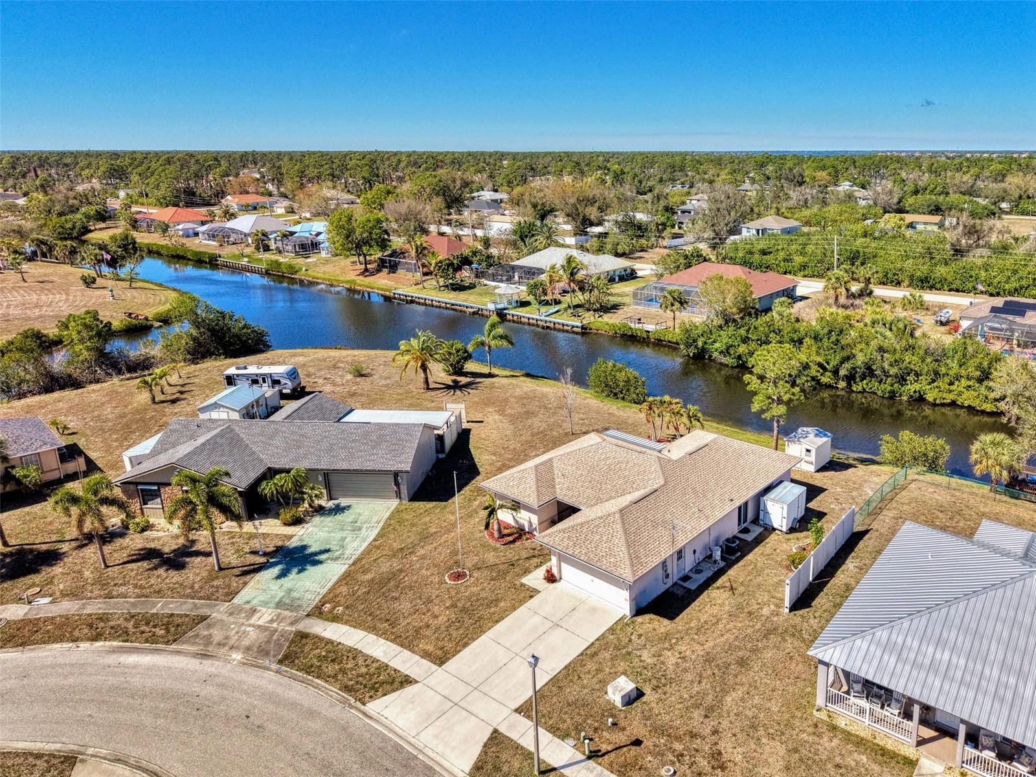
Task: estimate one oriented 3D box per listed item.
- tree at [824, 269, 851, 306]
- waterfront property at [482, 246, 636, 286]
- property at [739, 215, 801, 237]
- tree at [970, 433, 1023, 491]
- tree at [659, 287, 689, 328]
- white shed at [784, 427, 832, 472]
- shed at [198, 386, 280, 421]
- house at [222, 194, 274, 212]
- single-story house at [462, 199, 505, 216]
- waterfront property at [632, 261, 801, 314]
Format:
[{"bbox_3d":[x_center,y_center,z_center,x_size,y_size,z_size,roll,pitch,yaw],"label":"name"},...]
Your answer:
[{"bbox_3d":[54.500,-17.084,122.767,4.500,6.100,4.500,0,18,0],"label":"tree"},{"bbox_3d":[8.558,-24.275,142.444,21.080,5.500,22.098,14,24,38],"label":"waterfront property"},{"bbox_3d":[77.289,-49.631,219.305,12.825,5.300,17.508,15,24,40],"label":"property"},{"bbox_3d":[35.608,5.509,53.726,3.973,4.752,3.973,-1,18,0],"label":"tree"},{"bbox_3d":[23.138,-11.756,105.180,4.300,6.000,4.200,0,18,0],"label":"tree"},{"bbox_3d":[24.265,4.941,60.229,2.800,2.650,3.500,16,24,40],"label":"white shed"},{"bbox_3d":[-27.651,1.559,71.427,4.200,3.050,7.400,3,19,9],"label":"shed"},{"bbox_3d":[-122.564,-84.165,325.715,14.500,5.600,18.500,16,24,40],"label":"house"},{"bbox_3d":[-14.400,-74.305,294.597,15.000,5.300,14.000,8,20,24],"label":"single-story house"},{"bbox_3d":[34.934,-18.039,125.047,19.600,5.400,25.500,15,24,38],"label":"waterfront property"}]

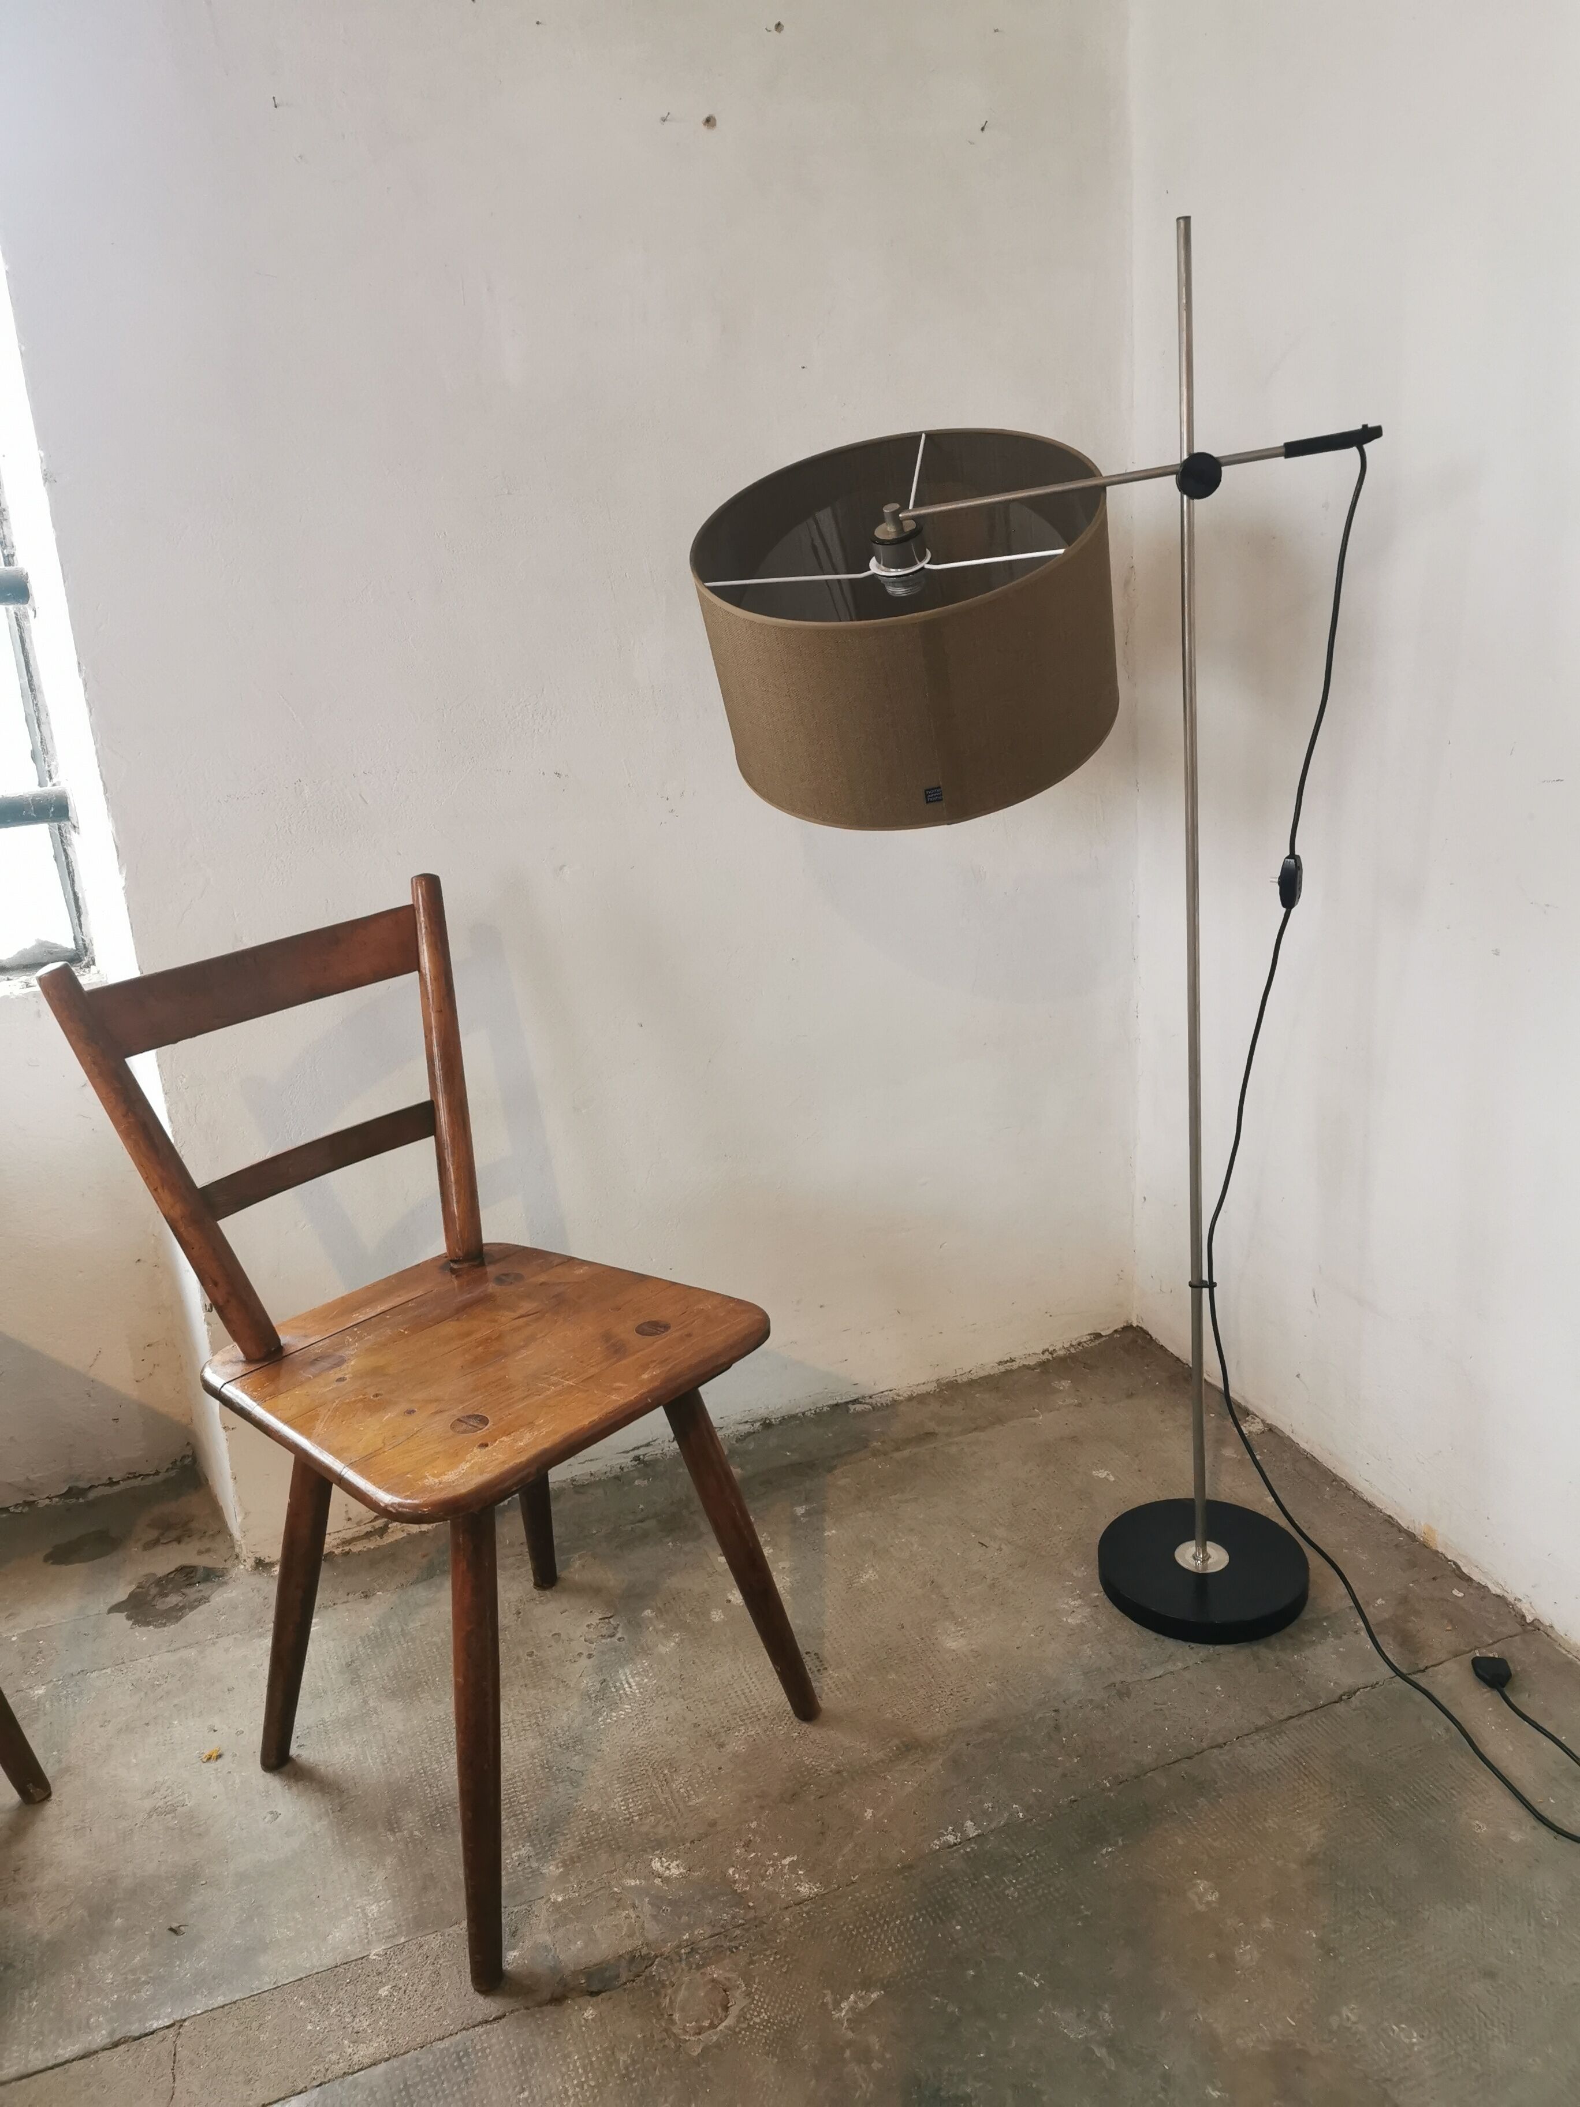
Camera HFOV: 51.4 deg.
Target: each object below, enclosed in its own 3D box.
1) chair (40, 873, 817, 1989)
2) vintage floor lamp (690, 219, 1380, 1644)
[{"bbox_3d":[-0.300,0.298,1.526,0.494,0.837,0.438,11,24,41],"label":"chair"},{"bbox_3d":[0.254,-0.069,1.652,0.611,1.367,0.428,-3,18,7],"label":"vintage floor lamp"}]

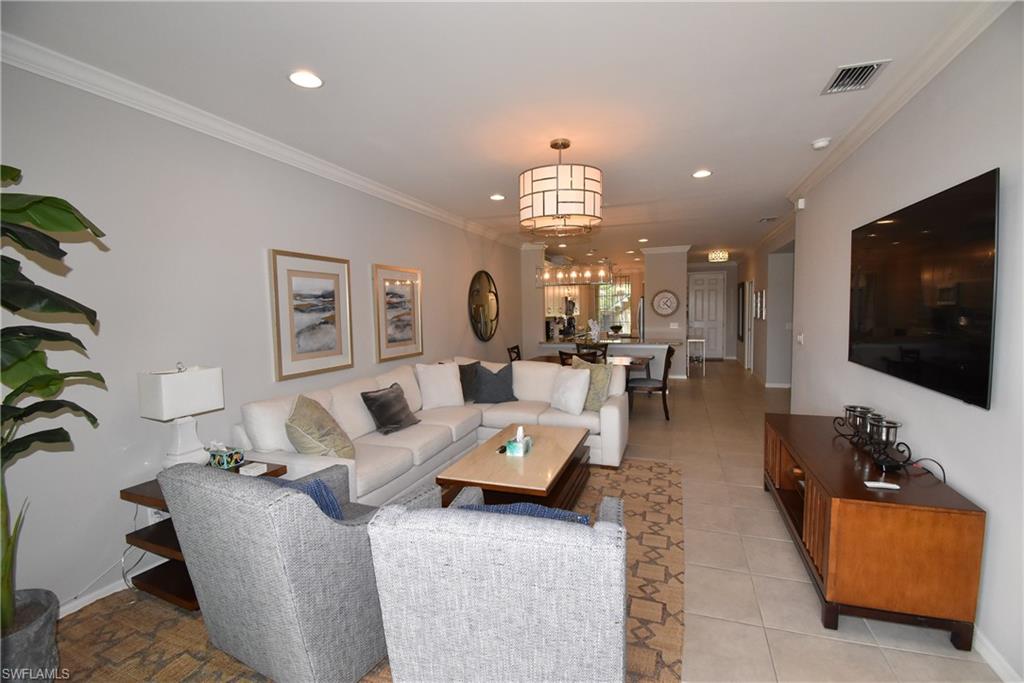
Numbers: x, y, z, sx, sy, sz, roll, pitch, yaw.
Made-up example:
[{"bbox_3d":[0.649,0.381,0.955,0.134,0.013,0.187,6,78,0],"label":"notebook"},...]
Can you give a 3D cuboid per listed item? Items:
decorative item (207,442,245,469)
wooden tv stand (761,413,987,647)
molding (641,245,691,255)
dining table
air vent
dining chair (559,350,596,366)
[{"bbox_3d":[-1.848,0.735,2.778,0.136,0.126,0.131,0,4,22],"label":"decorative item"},{"bbox_3d":[2.116,1.017,2.749,0.574,0.680,1.669,1,5,22],"label":"wooden tv stand"},{"bbox_3d":[3.306,-1.973,9.187,1.027,0.144,0.160,1,5,22],"label":"molding"},{"bbox_3d":[1.153,0.664,6.406,1.782,0.765,1.027,0,4,22],"label":"dining table"},{"bbox_3d":[1.953,-1.504,2.437,0.250,0.030,0.350,1,5,22],"label":"air vent"},{"bbox_3d":[0.978,0.596,5.992,0.490,0.960,0.580,1,5,26],"label":"dining chair"}]

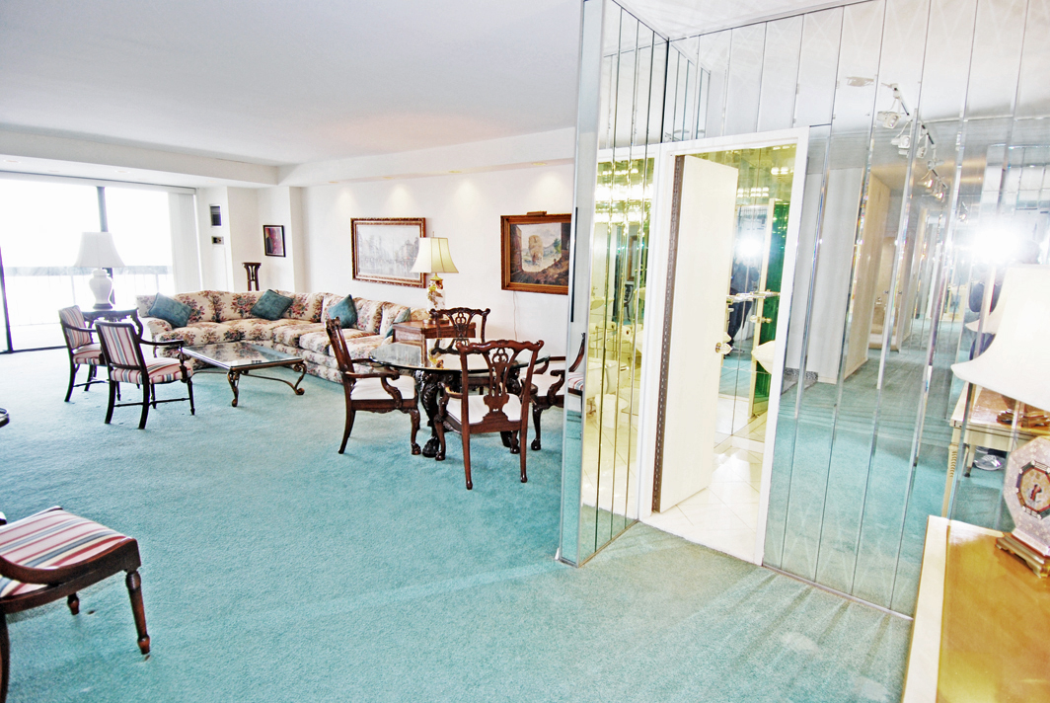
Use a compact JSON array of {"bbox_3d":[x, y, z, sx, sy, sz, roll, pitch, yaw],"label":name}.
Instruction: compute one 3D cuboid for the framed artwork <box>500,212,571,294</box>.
[{"bbox_3d":[0.114,-0.962,5.195,0.954,0.764,0.070,11,14,38],"label":"framed artwork"}]

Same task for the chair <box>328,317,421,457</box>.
[{"bbox_3d":[-1.142,0.243,4.077,0.677,0.990,0.620,-1,11,-11],"label":"chair"}]

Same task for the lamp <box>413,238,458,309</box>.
[{"bbox_3d":[-1.002,-0.806,5.885,0.440,0.980,0.440,11,14,38],"label":"lamp"}]

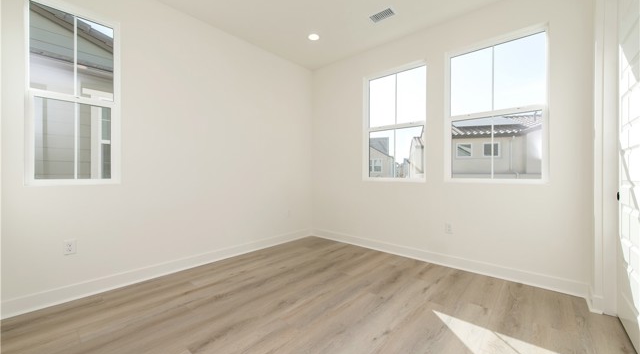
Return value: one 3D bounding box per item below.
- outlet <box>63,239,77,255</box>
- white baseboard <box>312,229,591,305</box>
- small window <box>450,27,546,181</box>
[{"bbox_3d":[-2.050,0.577,2.042,0.013,0.118,0.072,1,1,42],"label":"outlet"},{"bbox_3d":[1.051,0.952,3.142,3.200,0.134,0.025,1,1,42],"label":"white baseboard"},{"bbox_3d":[1.778,-0.668,2.572,0.865,1.450,0.100,1,1,42],"label":"small window"}]

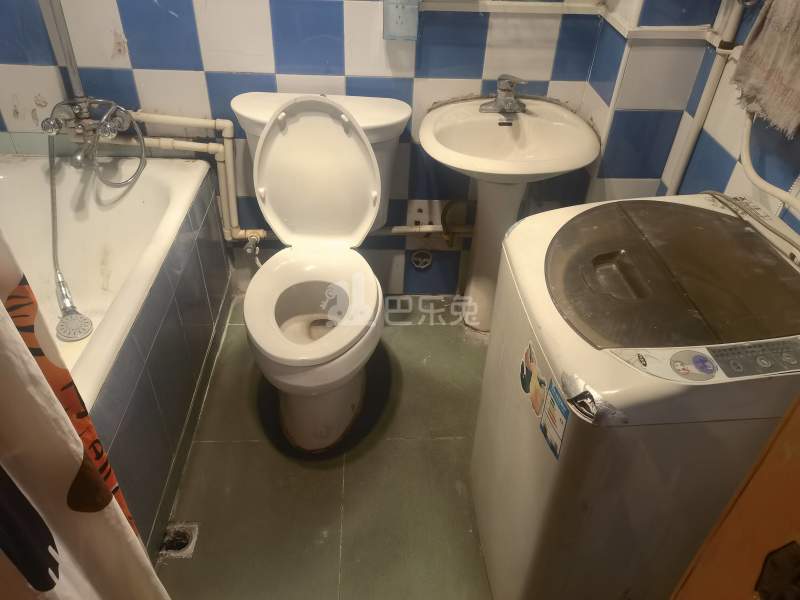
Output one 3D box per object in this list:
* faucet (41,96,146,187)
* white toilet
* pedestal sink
[{"bbox_3d":[-0.870,-0.452,1.793,0.250,0.230,0.190,0,38,-3],"label":"faucet"},{"bbox_3d":[-0.224,-0.089,1.734,0.505,0.800,0.760,0,38,-3],"label":"white toilet"},{"bbox_3d":[0.277,-0.172,1.909,0.475,0.755,0.455,0,38,-3],"label":"pedestal sink"}]

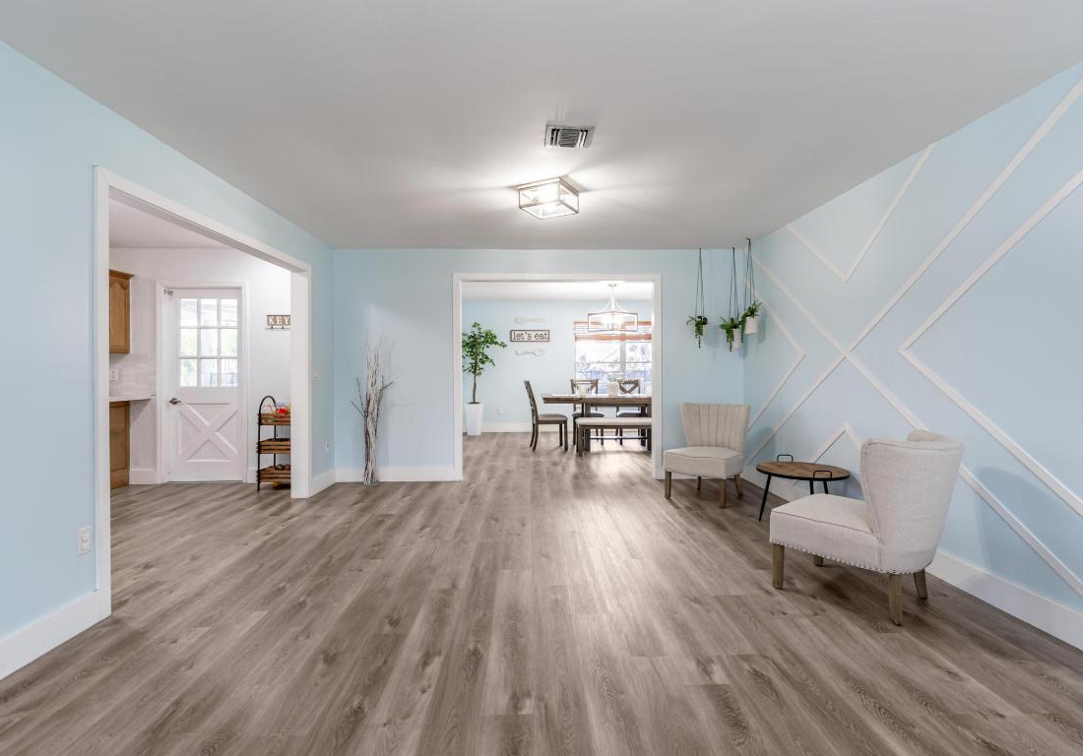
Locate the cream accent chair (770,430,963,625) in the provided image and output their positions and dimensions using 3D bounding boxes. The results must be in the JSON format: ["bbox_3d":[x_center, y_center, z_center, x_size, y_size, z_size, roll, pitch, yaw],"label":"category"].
[{"bbox_3d":[1.670,0.703,2.619,0.600,0.830,0.690,-1,1,-40],"label":"cream accent chair"}]

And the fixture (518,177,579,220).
[{"bbox_3d":[0.058,-1.244,3.528,0.315,0.155,0.315,0,1,28],"label":"fixture"}]

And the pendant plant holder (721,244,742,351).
[{"bbox_3d":[1.984,-0.824,5.257,0.210,1.085,0.190,0,1,-1],"label":"pendant plant holder"}]

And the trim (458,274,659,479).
[{"bbox_3d":[0.174,-0.012,5.366,2.200,2.180,0.120,0,1,-1],"label":"trim"}]

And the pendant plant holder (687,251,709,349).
[{"bbox_3d":[1.628,-0.832,5.225,0.200,1.010,0.180,0,1,-1],"label":"pendant plant holder"}]

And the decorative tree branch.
[{"bbox_3d":[-1.720,0.314,5.165,0.420,1.550,0.250,0,1,-1],"label":"decorative tree branch"}]

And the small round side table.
[{"bbox_3d":[1.917,0.867,3.722,0.610,0.490,0.610,0,1,4],"label":"small round side table"}]

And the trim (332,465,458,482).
[{"bbox_3d":[-1.498,1.007,5.270,1.280,0.167,0.022,0,1,-1],"label":"trim"}]

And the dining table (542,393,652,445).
[{"bbox_3d":[1.052,0.660,7.460,2.100,0.760,1.000,0,1,-1],"label":"dining table"}]

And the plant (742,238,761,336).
[{"bbox_3d":[2.051,-0.893,4.968,0.190,0.940,0.180,0,1,-1],"label":"plant"}]

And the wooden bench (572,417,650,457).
[{"bbox_3d":[1.111,0.833,7.032,1.280,0.480,0.400,0,1,-1],"label":"wooden bench"}]

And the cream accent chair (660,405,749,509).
[{"bbox_3d":[1.508,0.671,4.560,0.600,0.830,0.660,1,1,40],"label":"cream accent chair"}]

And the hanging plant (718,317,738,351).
[{"bbox_3d":[1.921,-0.451,5.190,0.205,0.340,0.190,0,1,-1],"label":"hanging plant"}]

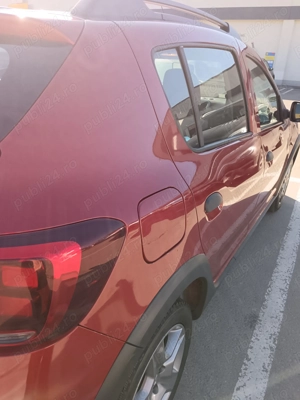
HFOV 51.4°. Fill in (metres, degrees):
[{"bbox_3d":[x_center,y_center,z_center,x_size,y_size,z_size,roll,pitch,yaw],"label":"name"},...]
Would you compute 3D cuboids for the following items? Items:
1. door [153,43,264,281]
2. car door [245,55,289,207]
[{"bbox_3d":[0.323,-0.102,1.421,0.220,1.060,1.030,16,27,28],"label":"door"},{"bbox_3d":[0.831,-0.415,2.186,0.220,1.050,0.990,16,27,28],"label":"car door"}]

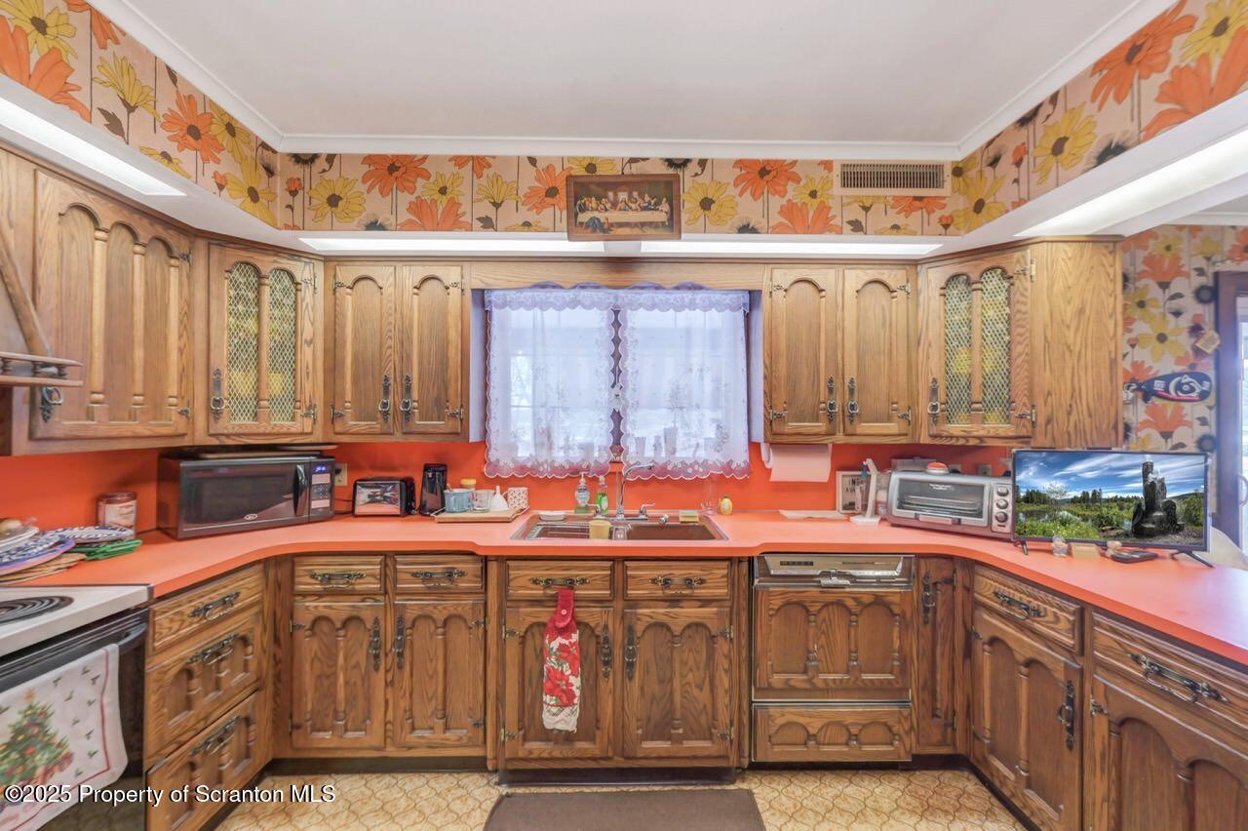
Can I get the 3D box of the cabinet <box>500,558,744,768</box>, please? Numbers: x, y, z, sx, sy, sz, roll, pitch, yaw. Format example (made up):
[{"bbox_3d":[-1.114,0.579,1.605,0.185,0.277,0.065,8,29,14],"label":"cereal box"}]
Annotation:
[{"bbox_3d":[-0.014,0.890,2.192,0.865,0.762,0.660,0,0,-1],"label":"cabinet"}]

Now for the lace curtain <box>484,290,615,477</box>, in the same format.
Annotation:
[{"bbox_3d":[-0.355,-0.156,2.479,0.610,0.907,0.055,0,0,-1],"label":"lace curtain"}]

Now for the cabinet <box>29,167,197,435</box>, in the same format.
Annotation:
[{"bbox_3d":[-1.703,-0.278,1.597,0.320,0.765,0.530,0,0,0],"label":"cabinet"}]

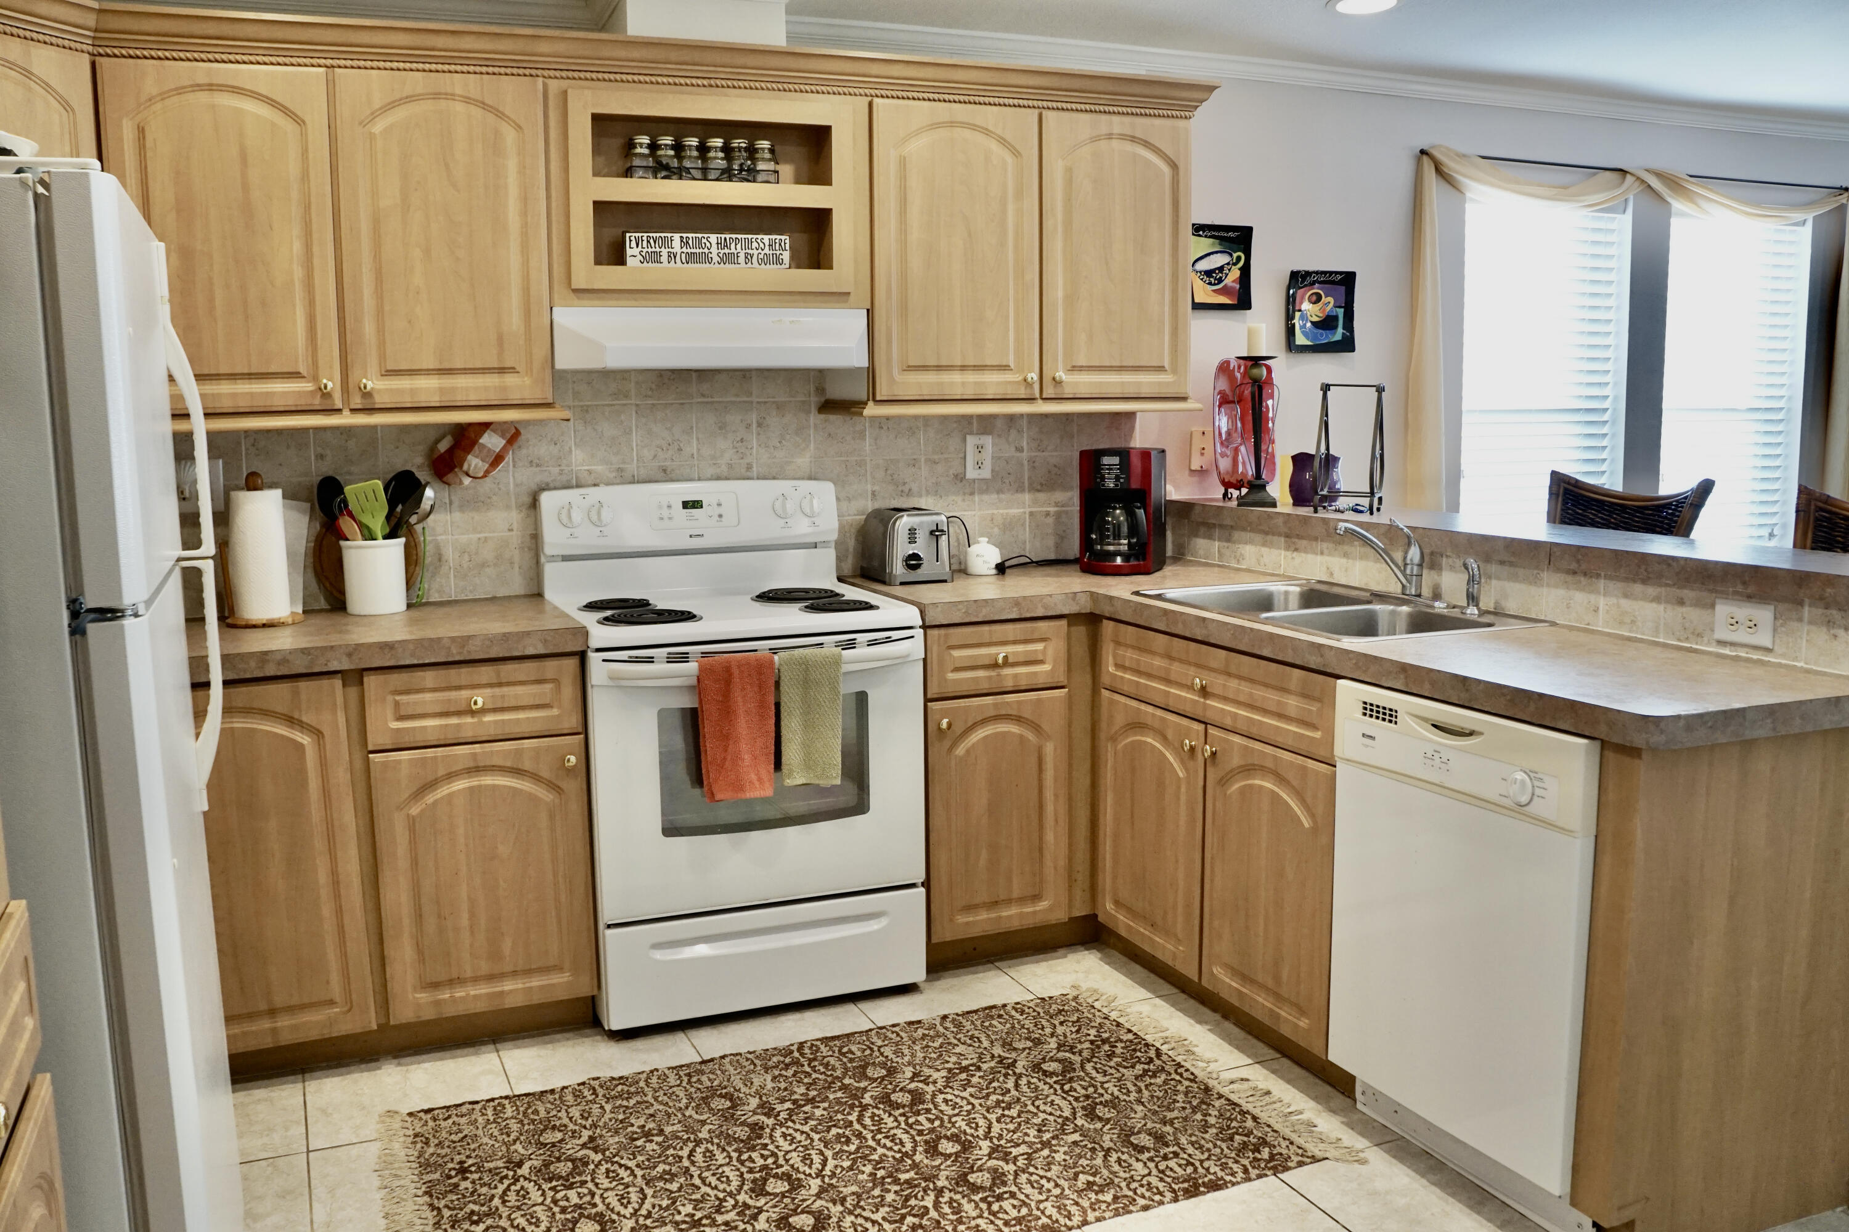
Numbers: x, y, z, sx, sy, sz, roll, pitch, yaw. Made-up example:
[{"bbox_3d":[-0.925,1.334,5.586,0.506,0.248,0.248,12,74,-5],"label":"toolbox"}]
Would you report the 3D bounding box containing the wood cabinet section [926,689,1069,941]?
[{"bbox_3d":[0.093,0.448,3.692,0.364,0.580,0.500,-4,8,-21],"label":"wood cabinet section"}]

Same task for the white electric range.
[{"bbox_3d":[-0.465,0.283,3.460,0.760,1.190,0.680,-4,8,-23],"label":"white electric range"}]

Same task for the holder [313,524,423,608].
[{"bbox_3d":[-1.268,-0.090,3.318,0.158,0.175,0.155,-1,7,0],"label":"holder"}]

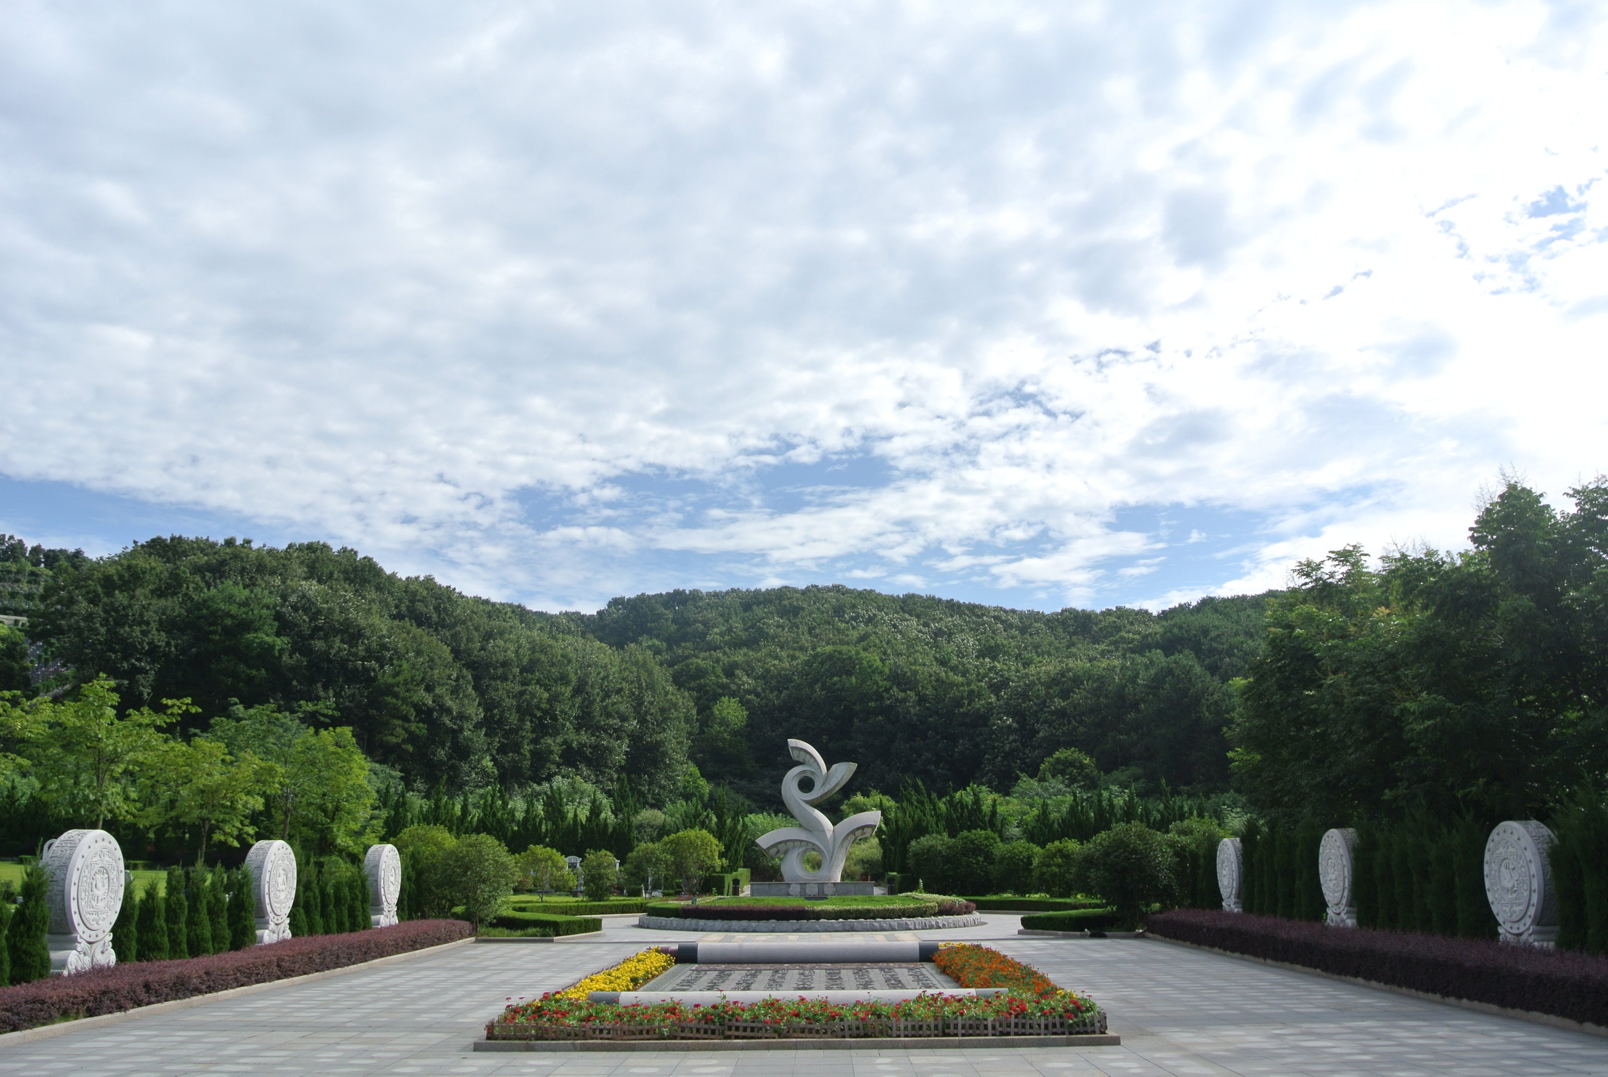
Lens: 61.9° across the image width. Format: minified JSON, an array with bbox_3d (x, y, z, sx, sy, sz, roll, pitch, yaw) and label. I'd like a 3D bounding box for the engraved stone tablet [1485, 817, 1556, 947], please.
[{"bbox_3d":[9.363,4.700,17.115,0.480,2.110,1.420,0,-14,0],"label":"engraved stone tablet"}]

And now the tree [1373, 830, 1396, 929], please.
[{"bbox_3d":[10.407,6.341,24.175,0.486,2.115,0.486,0,-14,0],"label":"tree"}]

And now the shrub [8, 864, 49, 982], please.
[{"bbox_3d":[-9.323,4.687,16.158,0.520,1.750,0.520,0,-14,0],"label":"shrub"}]

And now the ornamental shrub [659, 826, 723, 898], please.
[{"bbox_3d":[-4.589,13.205,54.452,2.450,2.860,2.450,0,-14,0],"label":"ornamental shrub"}]

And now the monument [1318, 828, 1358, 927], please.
[{"bbox_3d":[9.400,6.133,23.344,0.386,2.050,1.445,-1,-14,0],"label":"monument"}]

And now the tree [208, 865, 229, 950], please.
[{"bbox_3d":[-9.448,6.092,21.652,0.437,1.680,0.437,-1,-14,0],"label":"tree"}]

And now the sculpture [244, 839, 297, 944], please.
[{"bbox_3d":[-10.290,6.877,25.893,0.425,2.085,1.660,0,-14,0],"label":"sculpture"}]

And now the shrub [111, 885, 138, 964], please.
[{"bbox_3d":[-9.307,5.406,18.401,0.420,1.420,0.420,0,-14,0],"label":"shrub"}]

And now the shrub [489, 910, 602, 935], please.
[{"bbox_3d":[-6.733,9.845,34.490,1.721,0.385,5.263,8,-16,-30],"label":"shrub"}]

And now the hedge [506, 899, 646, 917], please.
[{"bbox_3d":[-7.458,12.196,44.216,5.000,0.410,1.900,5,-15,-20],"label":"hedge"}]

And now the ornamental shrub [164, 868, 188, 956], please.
[{"bbox_3d":[-9.298,5.706,19.923,0.380,1.560,0.380,0,-14,0],"label":"ornamental shrub"}]

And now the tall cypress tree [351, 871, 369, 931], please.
[{"bbox_3d":[-9.245,7.701,28.032,0.400,1.540,0.400,0,-14,0],"label":"tall cypress tree"}]

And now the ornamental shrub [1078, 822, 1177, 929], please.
[{"bbox_3d":[8.038,8.292,33.183,2.429,2.581,2.328,0,-14,0],"label":"ornamental shrub"}]

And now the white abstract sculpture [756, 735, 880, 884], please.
[{"bbox_3d":[0.445,8.071,39.809,3.765,4.170,1.113,0,-14,0],"label":"white abstract sculpture"}]

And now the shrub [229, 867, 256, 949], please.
[{"bbox_3d":[-9.283,6.252,22.281,0.450,1.620,0.450,0,-14,0],"label":"shrub"}]

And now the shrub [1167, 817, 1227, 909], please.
[{"bbox_3d":[10.998,9.190,37.464,1.680,2.738,1.680,-1,-14,0],"label":"shrub"}]

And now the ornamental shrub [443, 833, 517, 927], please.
[{"bbox_3d":[-7.954,8.418,32.964,1.822,2.328,1.822,0,-14,0],"label":"ornamental shrub"}]

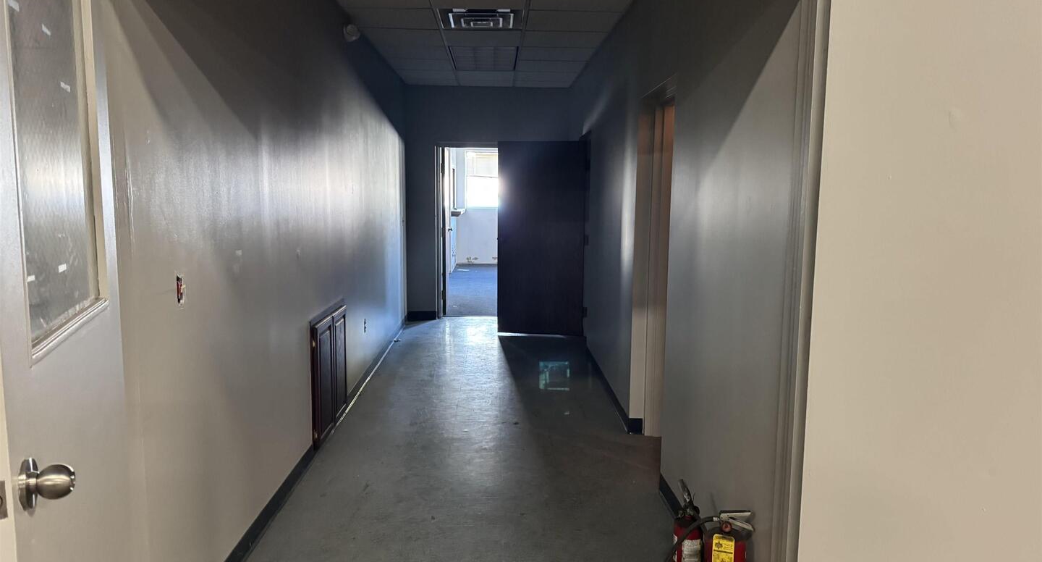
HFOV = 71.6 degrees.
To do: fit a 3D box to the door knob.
[{"bbox_3d":[-0.716,0.307,1.101,0.064,0.074,0.074,-2,7,-20],"label":"door knob"}]

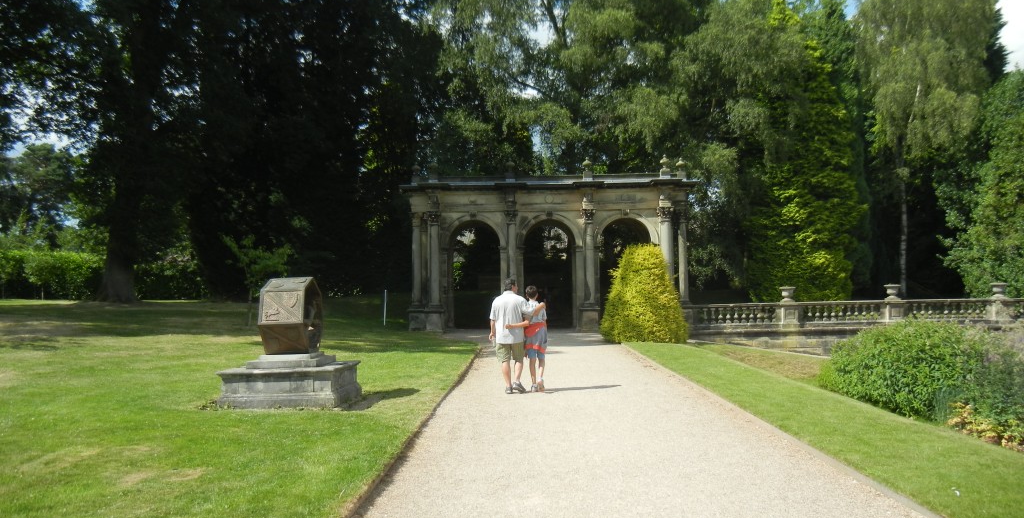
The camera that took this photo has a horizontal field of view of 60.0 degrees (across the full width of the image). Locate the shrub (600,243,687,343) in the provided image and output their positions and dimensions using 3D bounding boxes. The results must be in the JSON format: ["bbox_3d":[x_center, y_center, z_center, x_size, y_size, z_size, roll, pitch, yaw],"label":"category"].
[{"bbox_3d":[4.062,1.015,27.379,2.600,3.000,2.600,-1,-2,2],"label":"shrub"}]

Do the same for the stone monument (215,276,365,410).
[{"bbox_3d":[-3.087,1.129,12.468,1.580,1.770,1.580,-1,-2,3],"label":"stone monument"}]

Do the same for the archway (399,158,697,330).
[{"bbox_3d":[1.544,-0.497,36.443,11.800,6.800,3.600,-1,-2,3],"label":"archway"}]

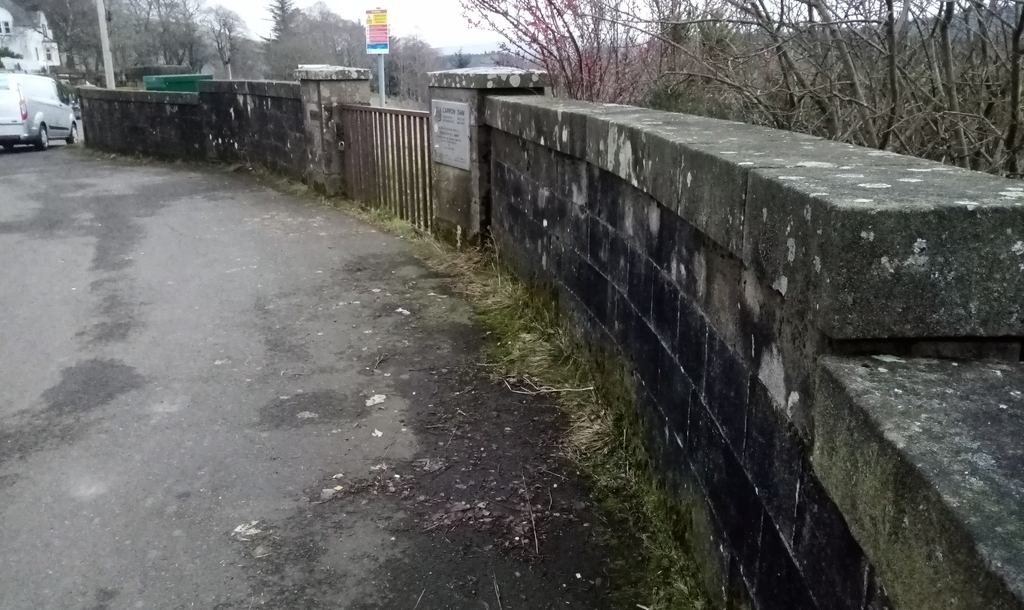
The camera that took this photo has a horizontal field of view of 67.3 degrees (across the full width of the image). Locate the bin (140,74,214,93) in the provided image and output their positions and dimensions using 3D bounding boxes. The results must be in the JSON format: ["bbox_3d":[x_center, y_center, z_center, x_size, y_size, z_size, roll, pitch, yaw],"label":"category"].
[{"bbox_3d":[-7.973,-4.835,18.589,0.980,1.350,1.300,13,21,39],"label":"bin"}]

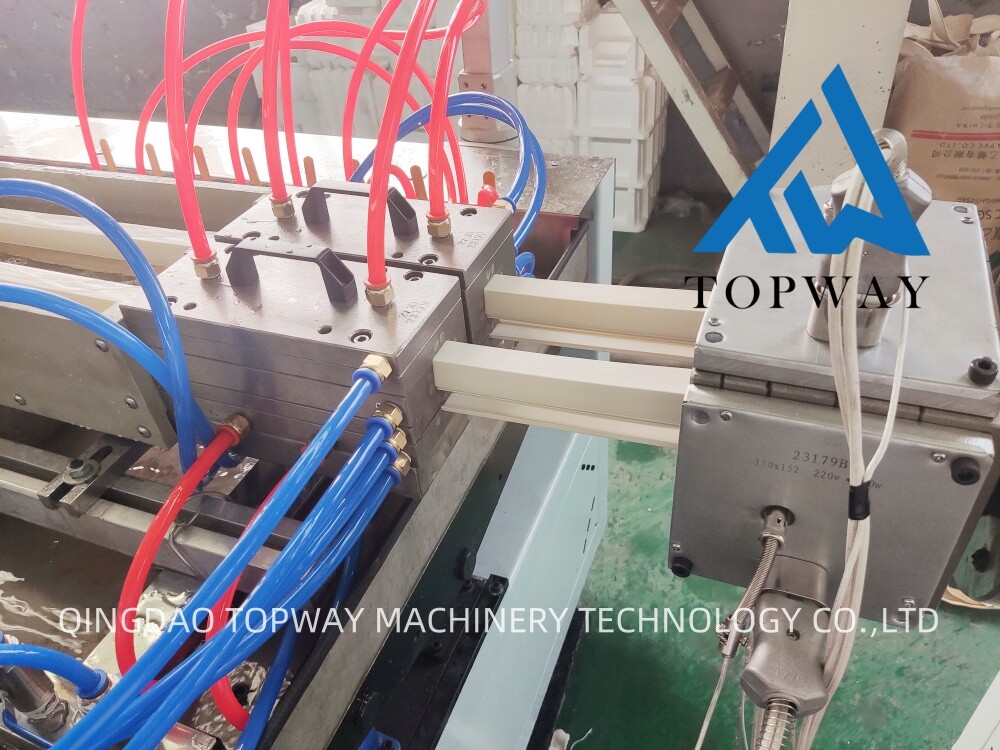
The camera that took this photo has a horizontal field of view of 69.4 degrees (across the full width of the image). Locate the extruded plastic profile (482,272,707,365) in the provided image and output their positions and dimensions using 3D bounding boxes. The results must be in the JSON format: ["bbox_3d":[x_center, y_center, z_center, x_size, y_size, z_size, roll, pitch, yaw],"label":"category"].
[{"bbox_3d":[0.087,-0.050,0.623,0.200,0.052,0.029,8,41,21],"label":"extruded plastic profile"}]

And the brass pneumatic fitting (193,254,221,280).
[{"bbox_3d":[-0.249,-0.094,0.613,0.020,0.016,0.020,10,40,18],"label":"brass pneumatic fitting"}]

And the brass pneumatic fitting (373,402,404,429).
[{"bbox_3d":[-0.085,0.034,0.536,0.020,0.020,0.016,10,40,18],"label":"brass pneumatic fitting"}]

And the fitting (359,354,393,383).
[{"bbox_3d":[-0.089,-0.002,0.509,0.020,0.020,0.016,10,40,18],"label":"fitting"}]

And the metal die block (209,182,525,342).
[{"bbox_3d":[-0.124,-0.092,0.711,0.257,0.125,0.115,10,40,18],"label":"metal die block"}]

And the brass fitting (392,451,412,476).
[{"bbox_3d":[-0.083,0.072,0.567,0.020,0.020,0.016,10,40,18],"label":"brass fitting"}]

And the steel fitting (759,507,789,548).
[{"bbox_3d":[0.163,0.092,0.427,0.014,0.014,0.021,11,41,21],"label":"steel fitting"}]

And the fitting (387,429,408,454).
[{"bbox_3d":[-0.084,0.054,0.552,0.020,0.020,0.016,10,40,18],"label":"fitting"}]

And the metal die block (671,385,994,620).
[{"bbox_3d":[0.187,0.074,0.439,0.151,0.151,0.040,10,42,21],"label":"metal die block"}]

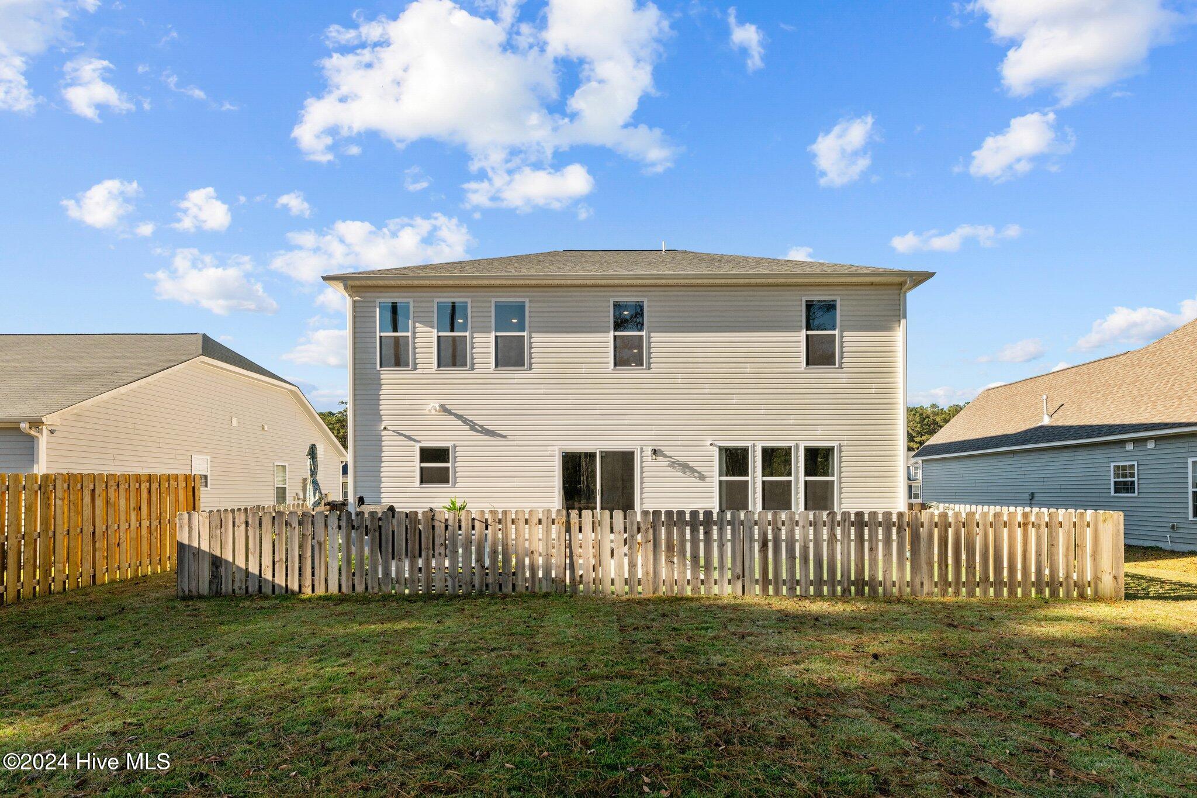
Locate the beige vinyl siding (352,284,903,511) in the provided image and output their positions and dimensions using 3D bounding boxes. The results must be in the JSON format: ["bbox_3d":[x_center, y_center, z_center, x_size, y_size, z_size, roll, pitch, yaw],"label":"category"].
[{"bbox_3d":[0.640,0.380,12.480,12.200,5.800,0.200,0,-5,1],"label":"beige vinyl siding"}]

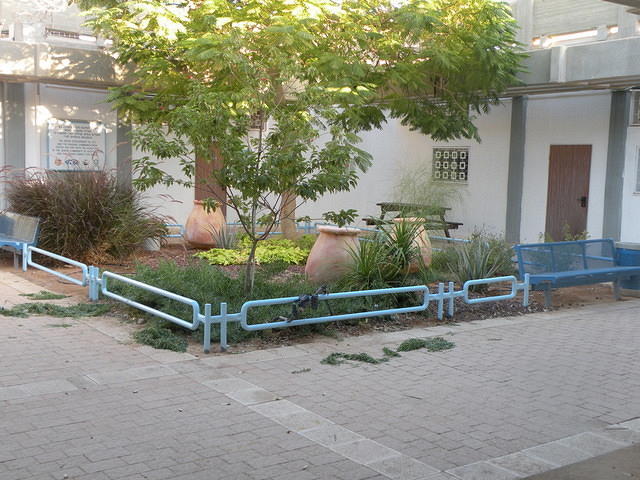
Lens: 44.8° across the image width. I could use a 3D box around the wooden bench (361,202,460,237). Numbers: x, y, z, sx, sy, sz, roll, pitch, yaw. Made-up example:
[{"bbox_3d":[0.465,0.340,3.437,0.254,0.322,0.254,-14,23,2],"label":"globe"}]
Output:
[{"bbox_3d":[2.005,-0.348,17.131,1.380,0.750,1.870,-2,6,-35],"label":"wooden bench"}]

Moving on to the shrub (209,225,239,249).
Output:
[{"bbox_3d":[-1.885,-0.062,15.250,0.620,0.500,0.580,1,5,-7],"label":"shrub"}]

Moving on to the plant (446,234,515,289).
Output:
[{"bbox_3d":[2.165,0.278,10.390,0.880,0.730,0.800,3,5,12],"label":"plant"}]

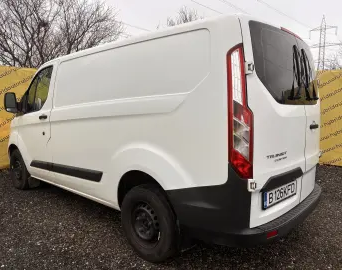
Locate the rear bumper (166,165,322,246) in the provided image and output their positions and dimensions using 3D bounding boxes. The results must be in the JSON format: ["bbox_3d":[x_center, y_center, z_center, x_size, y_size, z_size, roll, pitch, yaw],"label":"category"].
[{"bbox_3d":[0.892,0.405,2.562,0.760,0.610,1.950,4,7,43],"label":"rear bumper"}]

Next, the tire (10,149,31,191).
[{"bbox_3d":[-2.553,0.579,4.643,0.660,0.665,0.220,4,7,43],"label":"tire"}]

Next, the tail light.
[{"bbox_3d":[0.445,-0.151,1.749,0.180,0.880,0.190,4,7,43],"label":"tail light"}]

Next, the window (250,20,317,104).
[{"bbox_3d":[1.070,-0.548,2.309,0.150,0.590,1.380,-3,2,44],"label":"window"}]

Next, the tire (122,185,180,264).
[{"bbox_3d":[-0.169,0.758,2.412,0.660,0.665,0.220,4,7,43],"label":"tire"}]

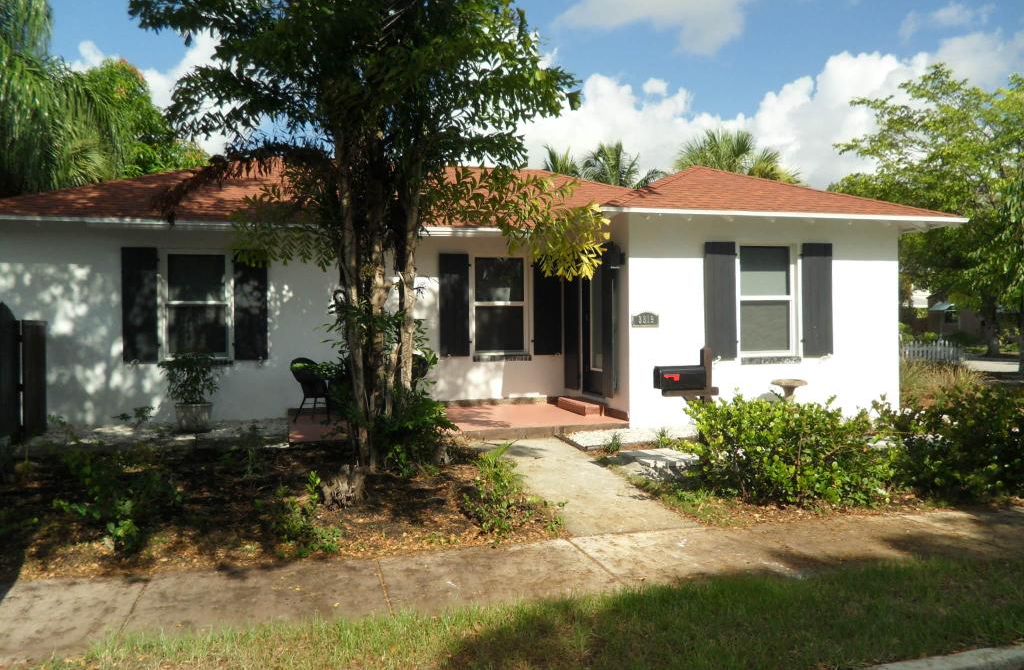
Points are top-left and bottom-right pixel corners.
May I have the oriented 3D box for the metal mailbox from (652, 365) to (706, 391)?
[{"bbox_3d":[1.690,0.437,8.061,0.490,0.249,0.200,-1,0,-14],"label":"metal mailbox"}]

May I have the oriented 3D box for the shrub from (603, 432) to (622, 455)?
[{"bbox_3d":[1.196,1.281,9.539,0.230,0.245,0.230,-1,0,0],"label":"shrub"}]

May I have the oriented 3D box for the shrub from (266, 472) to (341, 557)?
[{"bbox_3d":[-1.616,1.342,6.220,0.540,0.560,0.500,-1,0,-14],"label":"shrub"}]

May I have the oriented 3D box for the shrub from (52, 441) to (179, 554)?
[{"bbox_3d":[-3.107,1.252,6.317,0.900,0.730,0.750,-1,0,-14],"label":"shrub"}]

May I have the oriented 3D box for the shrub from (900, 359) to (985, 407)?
[{"bbox_3d":[7.397,0.823,13.837,1.500,0.760,1.200,-1,0,-14],"label":"shrub"}]

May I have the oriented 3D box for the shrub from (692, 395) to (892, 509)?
[{"bbox_3d":[2.776,1.073,8.009,2.050,0.940,1.200,-1,0,-14],"label":"shrub"}]

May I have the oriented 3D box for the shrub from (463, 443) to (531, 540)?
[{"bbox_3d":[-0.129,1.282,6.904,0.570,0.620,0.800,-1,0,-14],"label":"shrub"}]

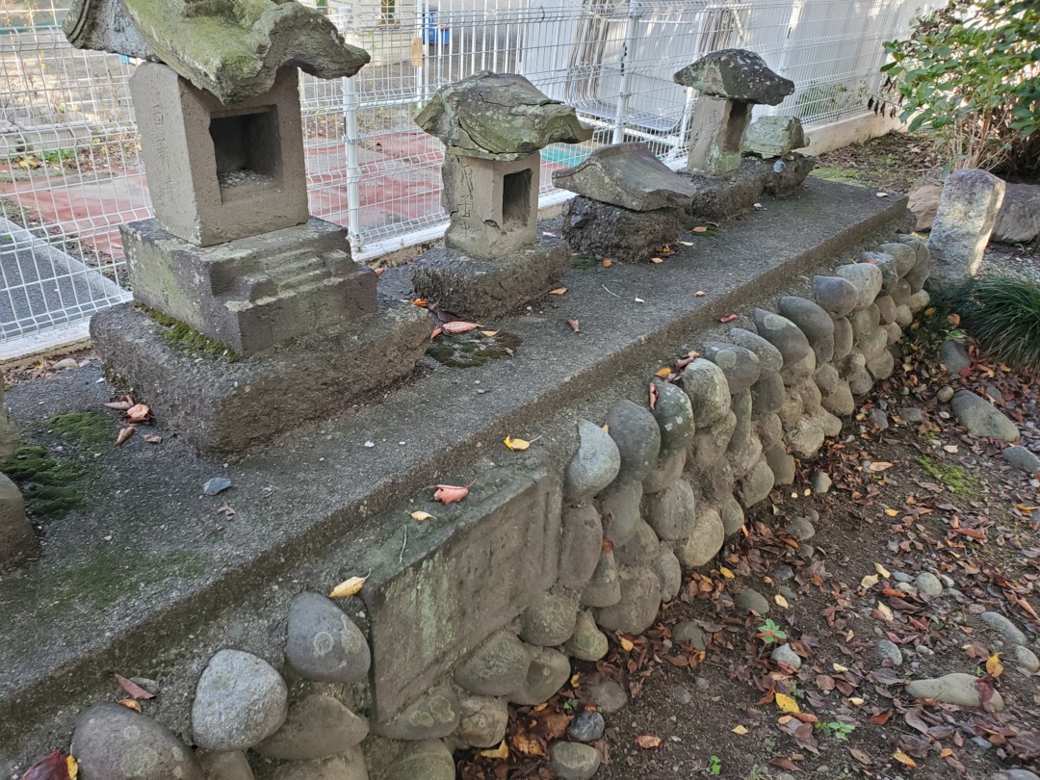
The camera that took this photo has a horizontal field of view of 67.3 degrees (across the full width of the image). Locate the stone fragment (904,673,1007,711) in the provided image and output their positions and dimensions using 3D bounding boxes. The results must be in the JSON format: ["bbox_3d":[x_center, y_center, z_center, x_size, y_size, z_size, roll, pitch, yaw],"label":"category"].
[{"bbox_3d":[1.668,1.158,2.997,0.350,0.100,0.130,10,32,7],"label":"stone fragment"}]

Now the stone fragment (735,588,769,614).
[{"bbox_3d":[0.834,0.761,2.813,0.128,0.070,0.093,27,37,33],"label":"stone fragment"}]

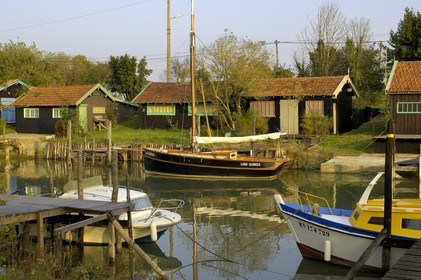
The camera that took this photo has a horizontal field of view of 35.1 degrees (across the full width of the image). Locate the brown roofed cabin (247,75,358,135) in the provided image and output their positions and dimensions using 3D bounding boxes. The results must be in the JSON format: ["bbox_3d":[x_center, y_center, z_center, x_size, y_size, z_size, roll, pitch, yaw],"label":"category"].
[{"bbox_3d":[6.300,-2.470,46.535,6.900,4.000,4.500,2,4,31],"label":"brown roofed cabin"}]

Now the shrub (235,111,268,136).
[{"bbox_3d":[2.650,-1.142,43.404,2.200,1.700,2.000,0,3,0],"label":"shrub"}]

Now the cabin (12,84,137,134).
[{"bbox_3d":[-9.750,-2.258,48.550,6.100,3.350,6.600,2,4,29],"label":"cabin"}]

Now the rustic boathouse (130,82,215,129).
[{"bbox_3d":[-1.400,-2.493,50.940,7.600,3.750,5.600,2,4,25],"label":"rustic boathouse"}]

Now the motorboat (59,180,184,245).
[{"bbox_3d":[-2.750,1.889,17.233,4.500,1.650,2.050,1,4,24],"label":"motorboat"}]

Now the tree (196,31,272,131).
[{"bbox_3d":[1.650,-4.065,46.846,5.300,7.150,5.000,0,3,0],"label":"tree"}]

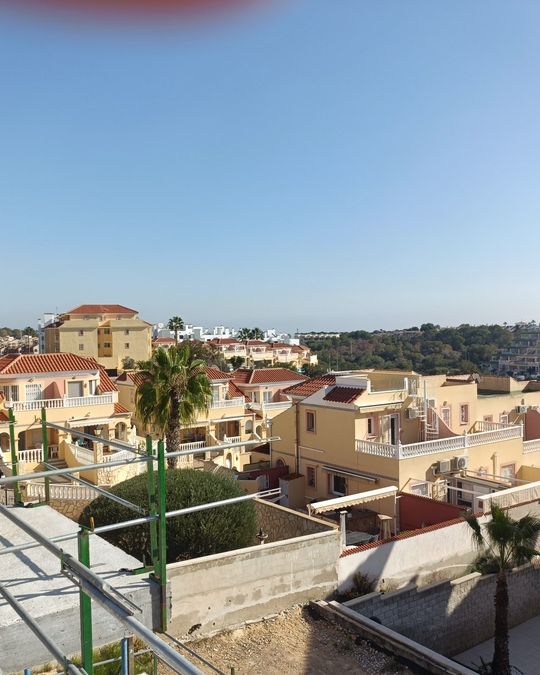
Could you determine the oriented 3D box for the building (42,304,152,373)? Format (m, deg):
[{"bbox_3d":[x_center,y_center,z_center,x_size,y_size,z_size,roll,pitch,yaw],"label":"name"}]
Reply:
[{"bbox_3d":[-36.861,0.184,139.000,20.500,13.800,14.000,-1,0,-24],"label":"building"}]

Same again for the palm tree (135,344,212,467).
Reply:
[{"bbox_3d":[-5.207,4.073,35.000,3.950,7.600,3.950,-1,0,-9],"label":"palm tree"}]

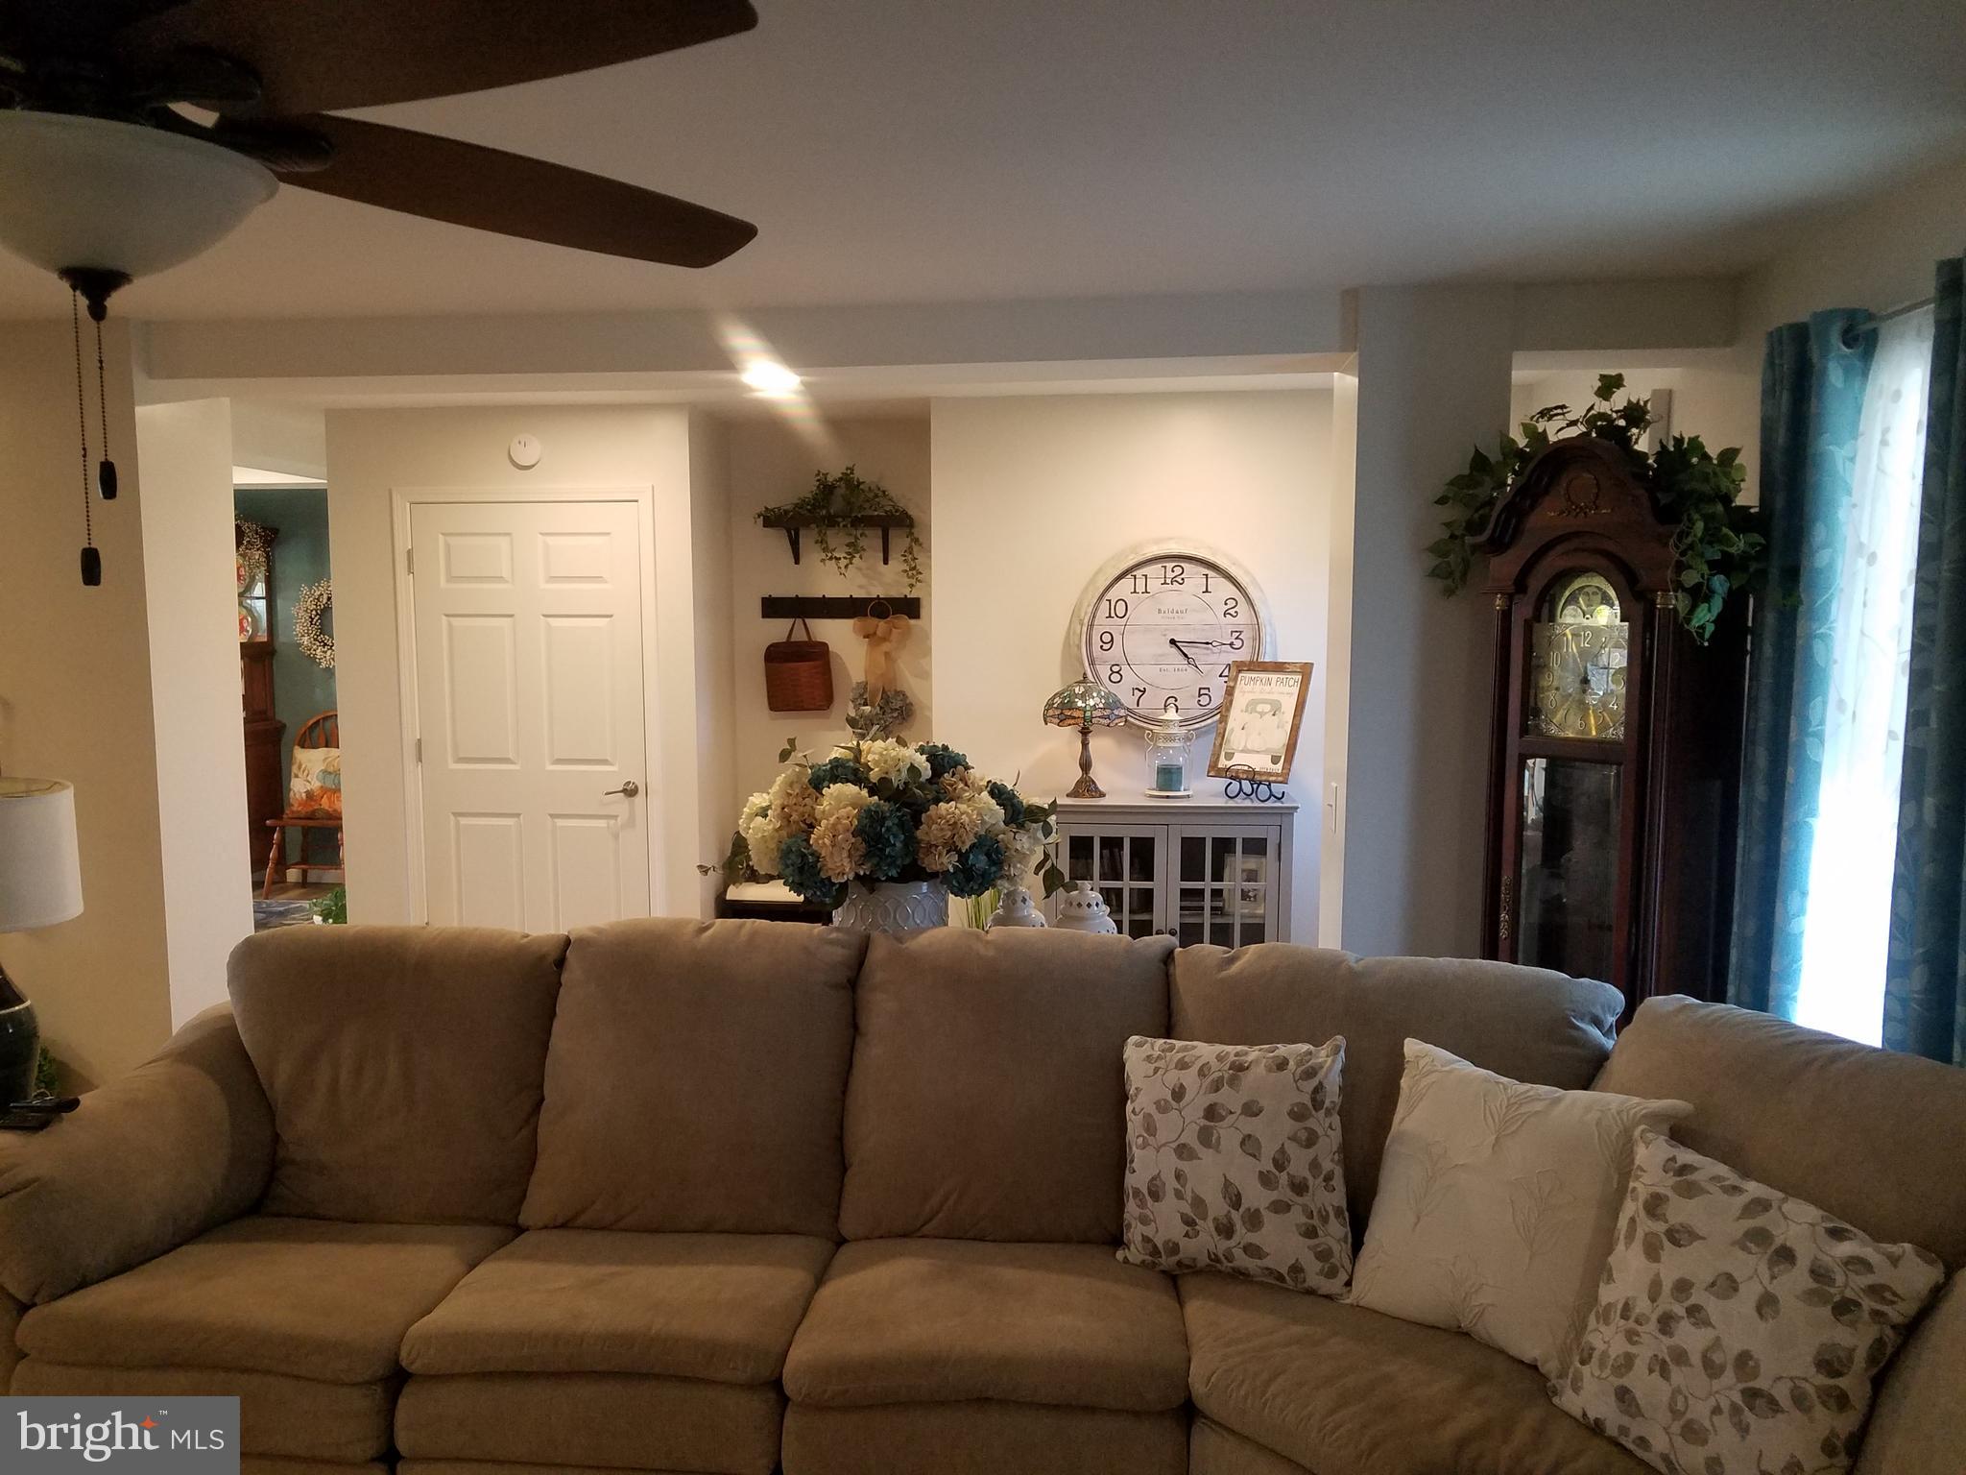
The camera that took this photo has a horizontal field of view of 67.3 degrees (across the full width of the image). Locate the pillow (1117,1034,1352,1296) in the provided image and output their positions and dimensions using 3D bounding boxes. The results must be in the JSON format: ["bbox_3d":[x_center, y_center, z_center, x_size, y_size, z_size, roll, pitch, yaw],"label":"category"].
[{"bbox_3d":[0.466,0.788,2.765,0.430,0.430,0.150,-4,-13,27],"label":"pillow"}]

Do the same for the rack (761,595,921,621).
[{"bbox_3d":[-0.581,-0.532,6.035,0.665,0.097,0.055,1,6,7],"label":"rack"}]

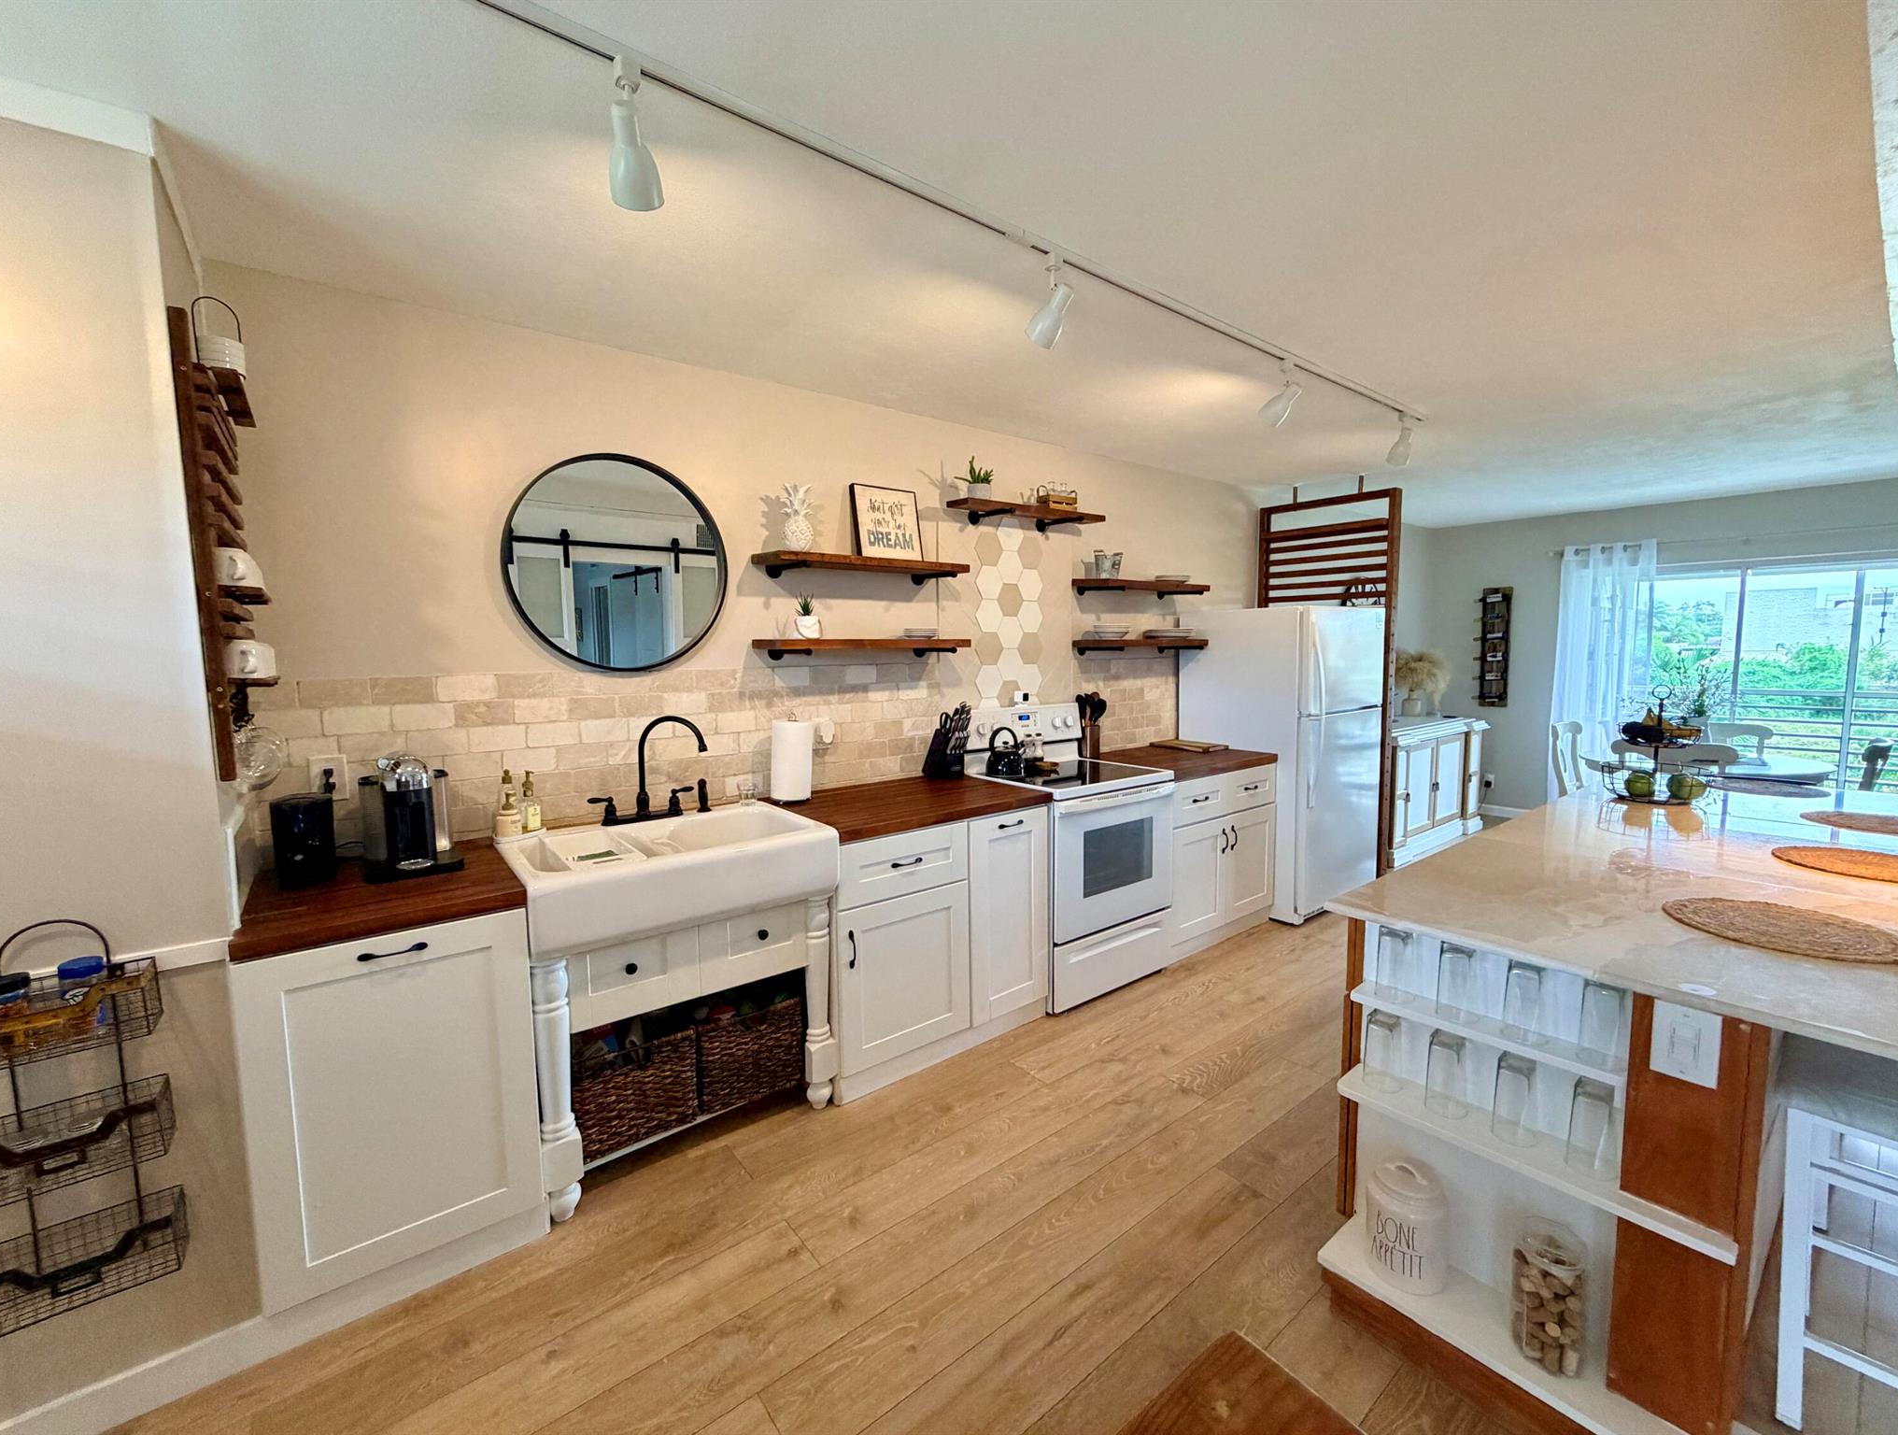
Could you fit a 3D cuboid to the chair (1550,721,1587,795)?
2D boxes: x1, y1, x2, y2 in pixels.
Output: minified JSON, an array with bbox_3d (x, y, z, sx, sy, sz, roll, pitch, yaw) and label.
[{"bbox_3d":[4.173,0.524,4.863,0.470,0.935,0.530,-4,6,-34],"label":"chair"}]

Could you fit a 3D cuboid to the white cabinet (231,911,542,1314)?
[{"bbox_3d":[-1.449,0.875,2.036,0.542,0.821,0.645,-5,7,-38],"label":"white cabinet"}]

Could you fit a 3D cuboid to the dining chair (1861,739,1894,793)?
[{"bbox_3d":[4.475,0.580,4.043,0.460,0.925,0.520,-4,6,-34],"label":"dining chair"}]

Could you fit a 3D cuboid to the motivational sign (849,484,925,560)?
[{"bbox_3d":[-0.250,-0.795,3.226,0.310,0.312,0.028,-5,-3,-38],"label":"motivational sign"}]

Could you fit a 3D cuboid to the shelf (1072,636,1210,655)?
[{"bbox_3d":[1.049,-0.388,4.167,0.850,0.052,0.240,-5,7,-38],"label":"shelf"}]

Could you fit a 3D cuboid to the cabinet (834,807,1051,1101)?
[{"bbox_3d":[-0.174,0.764,2.983,0.937,0.850,0.661,-5,7,-39],"label":"cabinet"}]

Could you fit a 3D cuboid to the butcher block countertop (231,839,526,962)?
[{"bbox_3d":[-1.419,0.428,1.945,0.525,0.036,0.671,-5,7,-39],"label":"butcher block countertop"}]

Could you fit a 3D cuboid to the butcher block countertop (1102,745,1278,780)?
[{"bbox_3d":[1.188,0.217,4.060,0.905,0.045,0.660,-5,7,-38],"label":"butcher block countertop"}]

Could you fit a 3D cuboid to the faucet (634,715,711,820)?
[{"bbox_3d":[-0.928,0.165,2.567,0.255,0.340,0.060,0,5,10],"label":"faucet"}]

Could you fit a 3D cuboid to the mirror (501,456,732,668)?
[{"bbox_3d":[-1.101,-0.514,2.613,0.722,0.720,0.032,-5,6,-38],"label":"mirror"}]

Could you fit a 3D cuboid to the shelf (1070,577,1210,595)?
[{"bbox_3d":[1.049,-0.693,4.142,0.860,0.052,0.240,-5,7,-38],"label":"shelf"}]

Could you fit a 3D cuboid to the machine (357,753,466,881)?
[{"bbox_3d":[-1.458,0.249,2.089,0.222,0.294,0.309,-5,7,-39],"label":"machine"}]

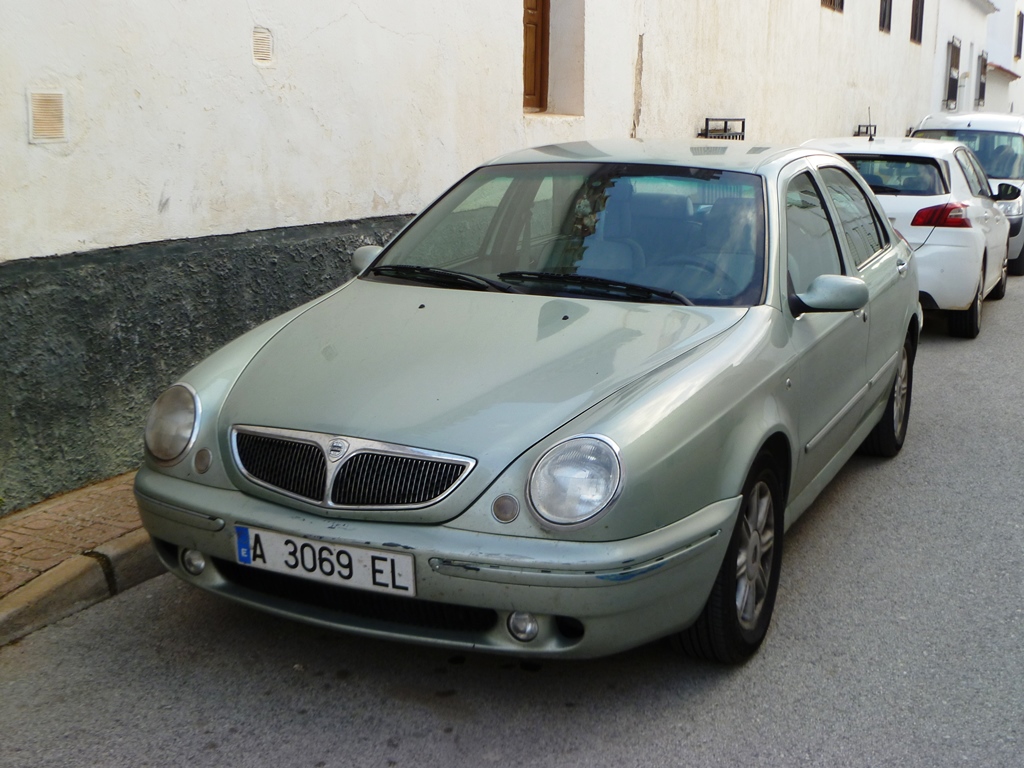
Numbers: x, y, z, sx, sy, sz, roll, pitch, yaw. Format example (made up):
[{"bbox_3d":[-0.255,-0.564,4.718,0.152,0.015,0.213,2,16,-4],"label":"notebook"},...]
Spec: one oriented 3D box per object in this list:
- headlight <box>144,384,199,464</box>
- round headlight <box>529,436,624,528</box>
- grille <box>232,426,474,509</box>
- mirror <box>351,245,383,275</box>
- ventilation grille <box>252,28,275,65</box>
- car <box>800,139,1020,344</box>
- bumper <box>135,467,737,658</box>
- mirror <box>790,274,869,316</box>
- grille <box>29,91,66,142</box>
[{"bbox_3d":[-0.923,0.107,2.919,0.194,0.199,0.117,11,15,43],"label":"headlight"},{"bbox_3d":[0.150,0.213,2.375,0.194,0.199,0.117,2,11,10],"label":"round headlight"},{"bbox_3d":[-0.417,0.211,2.597,0.724,0.199,0.133,6,12,27],"label":"grille"},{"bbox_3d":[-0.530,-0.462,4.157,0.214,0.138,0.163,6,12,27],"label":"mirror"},{"bbox_3d":[-1.165,-1.594,5.016,0.025,0.173,0.154,6,12,27],"label":"ventilation grille"},{"bbox_3d":[3.296,-1.383,9.327,1.810,1.457,4.253,6,13,28],"label":"car"},{"bbox_3d":[-0.349,0.406,2.769,1.734,0.377,0.541,6,12,27],"label":"bumper"},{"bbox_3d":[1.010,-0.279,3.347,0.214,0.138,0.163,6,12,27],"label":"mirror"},{"bbox_3d":[-1.738,-1.004,3.999,0.025,0.198,0.173,6,12,27],"label":"grille"}]

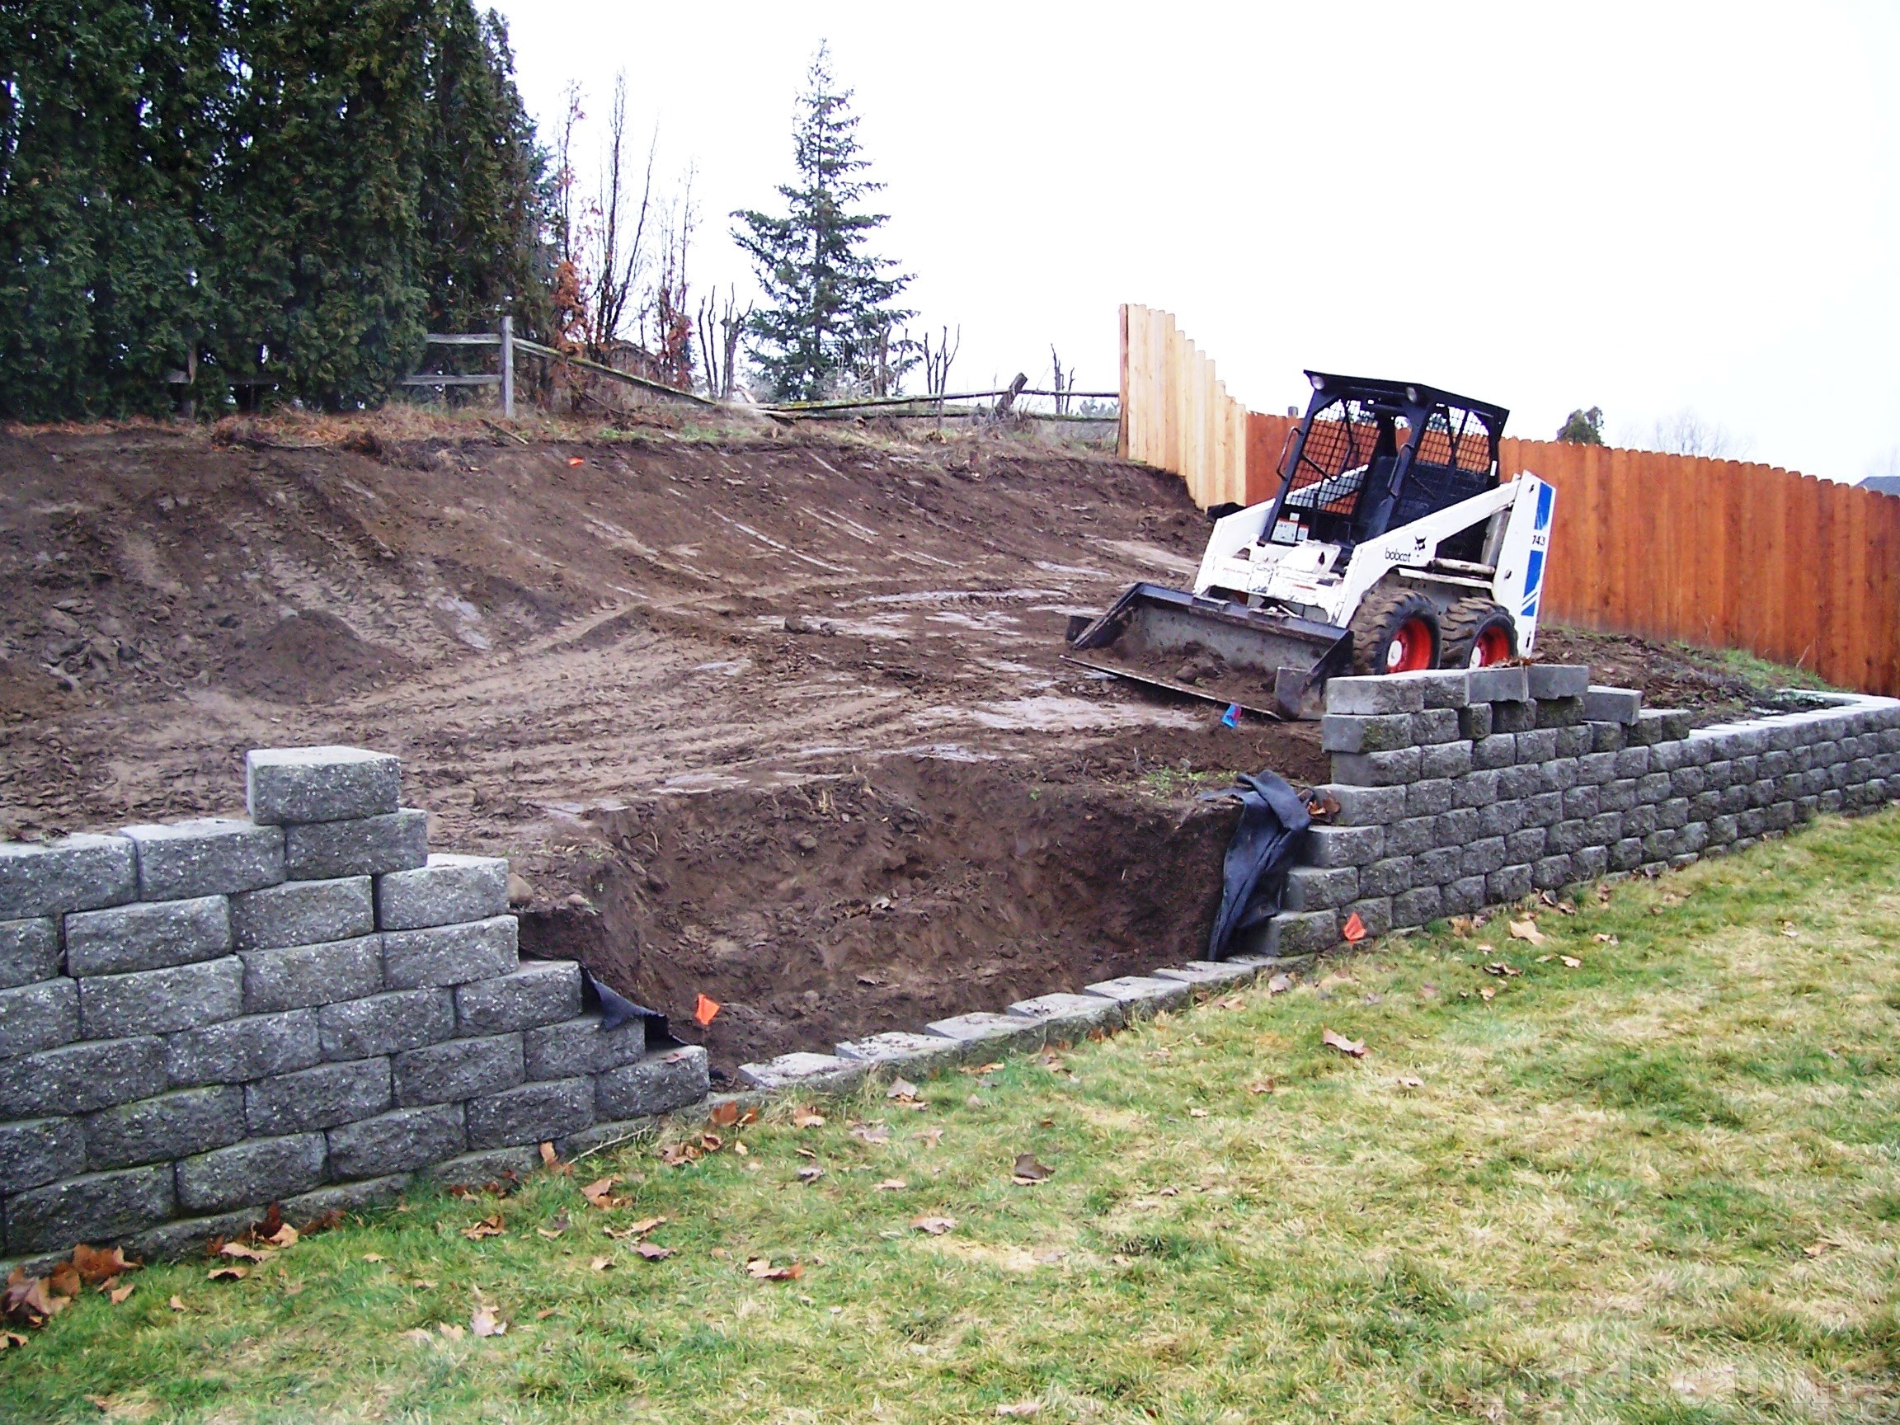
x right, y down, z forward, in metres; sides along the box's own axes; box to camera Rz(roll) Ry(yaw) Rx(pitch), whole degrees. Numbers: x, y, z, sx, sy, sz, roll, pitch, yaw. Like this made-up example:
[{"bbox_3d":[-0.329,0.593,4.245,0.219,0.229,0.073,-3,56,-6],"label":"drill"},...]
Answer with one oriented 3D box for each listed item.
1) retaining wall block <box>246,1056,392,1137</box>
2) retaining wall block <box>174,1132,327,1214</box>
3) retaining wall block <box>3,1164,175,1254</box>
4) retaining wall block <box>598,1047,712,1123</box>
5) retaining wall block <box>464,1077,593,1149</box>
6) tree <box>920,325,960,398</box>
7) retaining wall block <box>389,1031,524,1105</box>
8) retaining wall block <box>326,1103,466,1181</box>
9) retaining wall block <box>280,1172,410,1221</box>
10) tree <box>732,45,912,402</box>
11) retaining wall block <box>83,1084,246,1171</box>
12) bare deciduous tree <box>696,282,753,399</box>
[{"bbox_3d":[-2.116,1.223,6.106,0.465,0.195,0.300,-4,8,-39],"label":"retaining wall block"},{"bbox_3d":[-2.286,1.432,5.979,0.465,0.195,0.300,-4,8,-39],"label":"retaining wall block"},{"bbox_3d":[-2.653,1.460,5.684,0.465,0.195,0.300,-4,8,-39],"label":"retaining wall block"},{"bbox_3d":[-1.169,1.347,6.877,0.465,0.195,0.300,-4,8,-39],"label":"retaining wall block"},{"bbox_3d":[-1.542,1.375,6.577,0.465,0.195,0.300,-4,8,-39],"label":"retaining wall block"},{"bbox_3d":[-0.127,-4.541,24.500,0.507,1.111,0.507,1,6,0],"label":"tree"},{"bbox_3d":[-1.747,1.195,6.403,0.465,0.195,0.300,-4,8,-39],"label":"retaining wall block"},{"bbox_3d":[-1.917,1.404,6.275,0.465,0.195,0.300,-4,8,-39],"label":"retaining wall block"},{"bbox_3d":[-2.049,1.610,6.179,0.465,0.195,0.300,-4,8,-39],"label":"retaining wall block"},{"bbox_3d":[-2.121,-8.002,31.000,2.984,6.164,2.984,1,6,0],"label":"tree"},{"bbox_3d":[-2.484,1.251,5.810,0.465,0.195,0.300,-4,8,-39],"label":"retaining wall block"},{"bbox_3d":[-2.772,-4.510,23.000,0.695,1.500,0.750,1,6,0],"label":"bare deciduous tree"}]

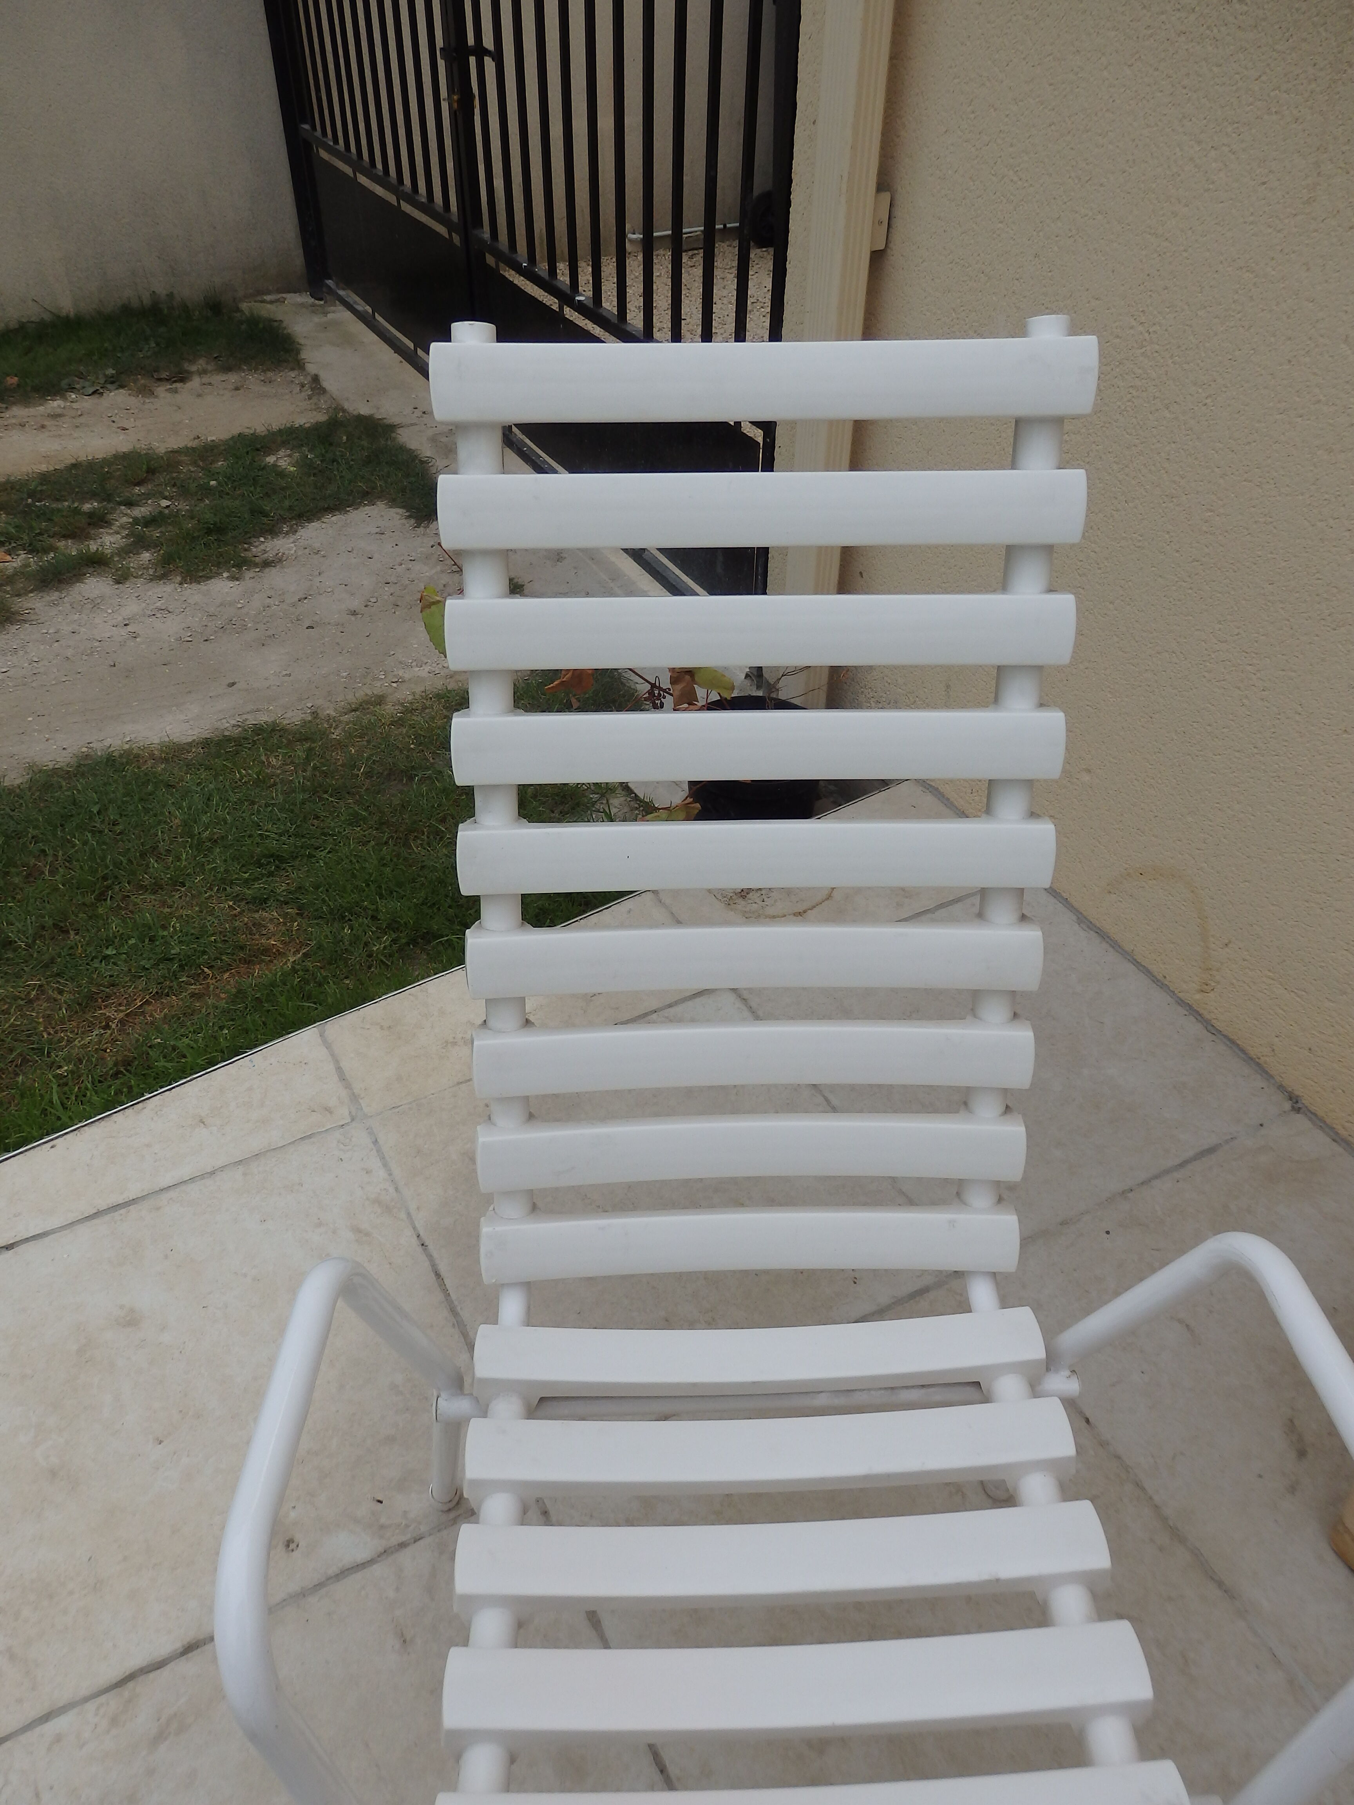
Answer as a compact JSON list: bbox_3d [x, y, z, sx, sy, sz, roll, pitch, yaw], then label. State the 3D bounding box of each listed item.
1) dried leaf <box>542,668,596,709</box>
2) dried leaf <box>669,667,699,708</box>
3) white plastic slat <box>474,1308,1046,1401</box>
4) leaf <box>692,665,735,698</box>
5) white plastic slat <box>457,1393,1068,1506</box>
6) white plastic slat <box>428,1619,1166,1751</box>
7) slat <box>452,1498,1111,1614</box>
[{"bbox_3d":[-0.190,-0.392,2.300,0.095,0.090,0.045,1,40,0],"label":"dried leaf"},{"bbox_3d":[0.011,-0.389,2.300,0.060,0.090,0.040,1,40,0],"label":"dried leaf"},{"bbox_3d":[0.076,0.414,1.197,0.513,0.050,0.058,-1,34,-2],"label":"white plastic slat"},{"bbox_3d":[0.059,-0.402,2.300,0.085,0.075,0.045,1,40,0],"label":"leaf"},{"bbox_3d":[0.080,0.469,1.118,0.513,0.050,0.058,-1,34,-2],"label":"white plastic slat"},{"bbox_3d":[0.089,0.579,0.966,0.513,0.050,0.058,-1,34,-2],"label":"white plastic slat"},{"bbox_3d":[0.084,0.524,1.043,0.513,0.050,0.058,-1,34,-2],"label":"slat"}]

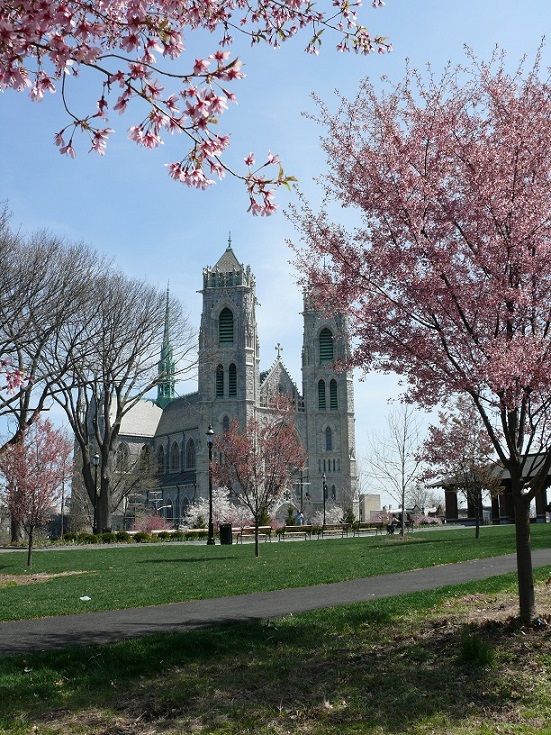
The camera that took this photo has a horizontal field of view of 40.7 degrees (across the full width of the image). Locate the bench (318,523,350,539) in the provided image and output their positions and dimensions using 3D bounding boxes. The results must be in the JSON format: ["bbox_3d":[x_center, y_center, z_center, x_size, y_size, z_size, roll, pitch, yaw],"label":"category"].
[{"bbox_3d":[3.103,8.589,39.077,1.750,0.840,0.600,8,-13,-34],"label":"bench"}]

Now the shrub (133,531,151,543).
[{"bbox_3d":[-6.862,8.653,38.045,0.880,0.600,0.800,0,-11,0],"label":"shrub"}]

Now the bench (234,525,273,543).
[{"bbox_3d":[-0.987,8.041,35.681,1.820,0.820,0.580,8,-14,-37],"label":"bench"}]

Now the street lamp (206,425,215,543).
[{"bbox_3d":[-3.033,5.527,35.048,0.420,5.550,0.420,-1,-11,0],"label":"street lamp"}]

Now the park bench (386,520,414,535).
[{"bbox_3d":[7.238,9.253,43.023,1.750,0.840,0.600,9,-14,-37],"label":"park bench"}]

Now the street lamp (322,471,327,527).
[{"bbox_3d":[4.734,13.027,72.548,0.420,5.550,0.420,-1,-11,0],"label":"street lamp"}]

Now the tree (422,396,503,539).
[{"bbox_3d":[8.496,4.485,33.769,3.700,6.410,3.700,0,-11,0],"label":"tree"}]

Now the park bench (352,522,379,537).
[{"bbox_3d":[4.972,8.949,41.045,1.750,0.840,0.600,9,-14,-38],"label":"park bench"}]

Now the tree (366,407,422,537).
[{"bbox_3d":[6.157,5.422,39.387,3.000,6.950,3.000,-1,-11,0],"label":"tree"}]

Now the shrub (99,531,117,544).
[{"bbox_3d":[-8.631,8.786,38.261,0.840,0.620,0.840,-1,-11,0],"label":"shrub"}]

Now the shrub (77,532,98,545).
[{"bbox_3d":[-9.517,8.691,37.861,1.000,0.620,0.950,-1,-11,0],"label":"shrub"}]

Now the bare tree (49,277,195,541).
[{"bbox_3d":[-10.943,2.323,53.557,10.200,19.170,10.000,0,-11,0],"label":"bare tree"}]

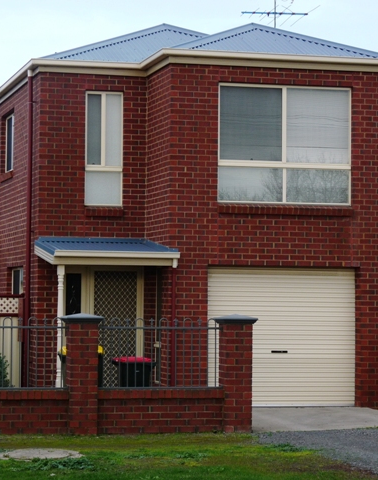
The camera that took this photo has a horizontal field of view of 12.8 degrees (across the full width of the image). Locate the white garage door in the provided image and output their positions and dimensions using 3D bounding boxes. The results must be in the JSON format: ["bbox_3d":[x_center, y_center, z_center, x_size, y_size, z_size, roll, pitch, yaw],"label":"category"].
[{"bbox_3d":[1.385,1.474,25.558,2.400,2.110,0.100,1,-2,-14],"label":"white garage door"}]

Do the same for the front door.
[{"bbox_3d":[-1.337,1.462,26.355,1.270,2.080,0.100,1,-2,-14],"label":"front door"}]

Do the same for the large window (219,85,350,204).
[{"bbox_3d":[1.461,-1.432,25.524,2.090,1.790,0.100,1,-2,-14],"label":"large window"}]

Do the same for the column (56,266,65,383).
[{"bbox_3d":[-1.885,1.408,24.540,0.100,2.090,0.100,1,-2,-14],"label":"column"}]

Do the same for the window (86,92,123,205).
[{"bbox_3d":[-1.332,-1.422,26.416,0.600,1.790,0.100,1,-2,-14],"label":"window"}]

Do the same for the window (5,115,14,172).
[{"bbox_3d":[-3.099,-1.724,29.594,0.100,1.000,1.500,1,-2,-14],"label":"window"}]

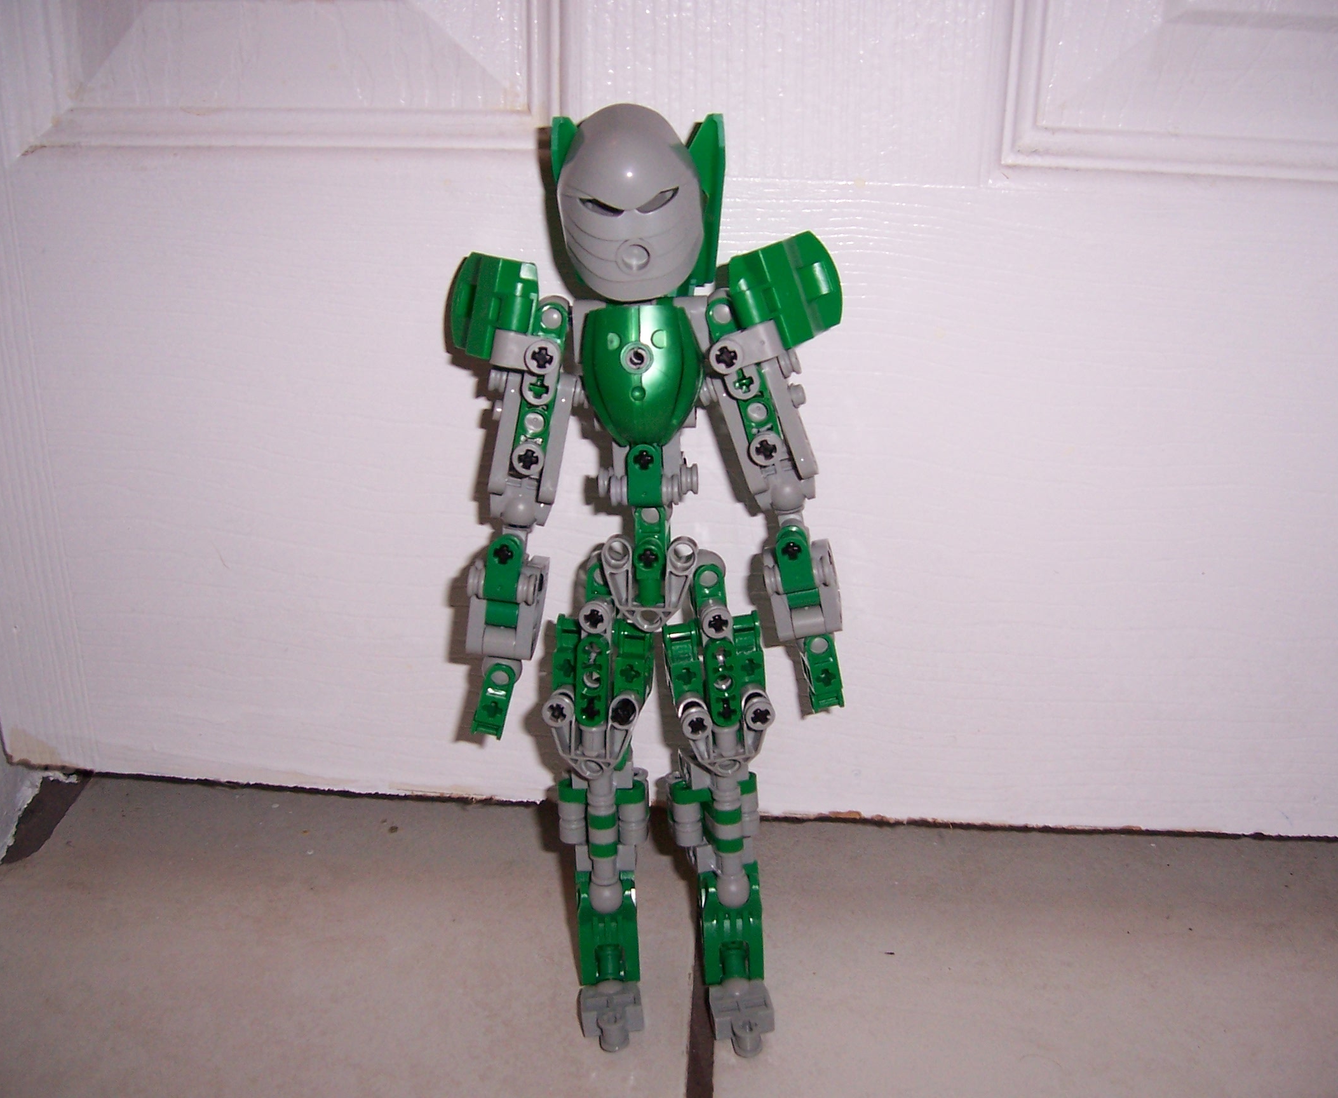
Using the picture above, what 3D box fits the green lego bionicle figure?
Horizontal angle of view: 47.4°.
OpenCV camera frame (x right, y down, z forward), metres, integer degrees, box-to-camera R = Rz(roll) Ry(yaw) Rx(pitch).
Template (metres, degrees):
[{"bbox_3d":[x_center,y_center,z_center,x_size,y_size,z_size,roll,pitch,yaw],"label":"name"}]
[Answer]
[{"bbox_3d":[-0.004,0.008,0.390,0.095,0.237,0.081,2,20,6],"label":"green lego bionicle figure"}]

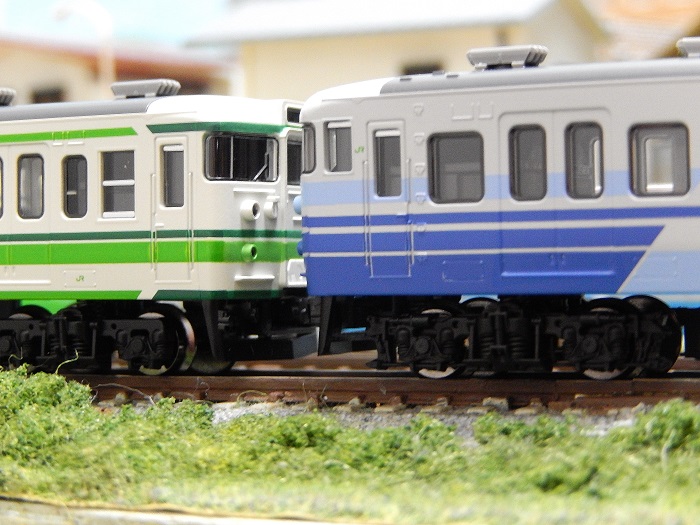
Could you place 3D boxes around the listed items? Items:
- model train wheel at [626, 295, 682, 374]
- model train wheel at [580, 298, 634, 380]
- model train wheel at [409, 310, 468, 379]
[{"bbox_3d":[0.024,0.006,0.158,0.007,0.007,0.002,-1,-1,26],"label":"model train wheel"},{"bbox_3d":[0.020,0.006,0.150,0.007,0.007,0.002,-1,-1,26],"label":"model train wheel"},{"bbox_3d":[0.007,0.007,0.156,0.007,0.007,0.002,-1,-1,26],"label":"model train wheel"}]

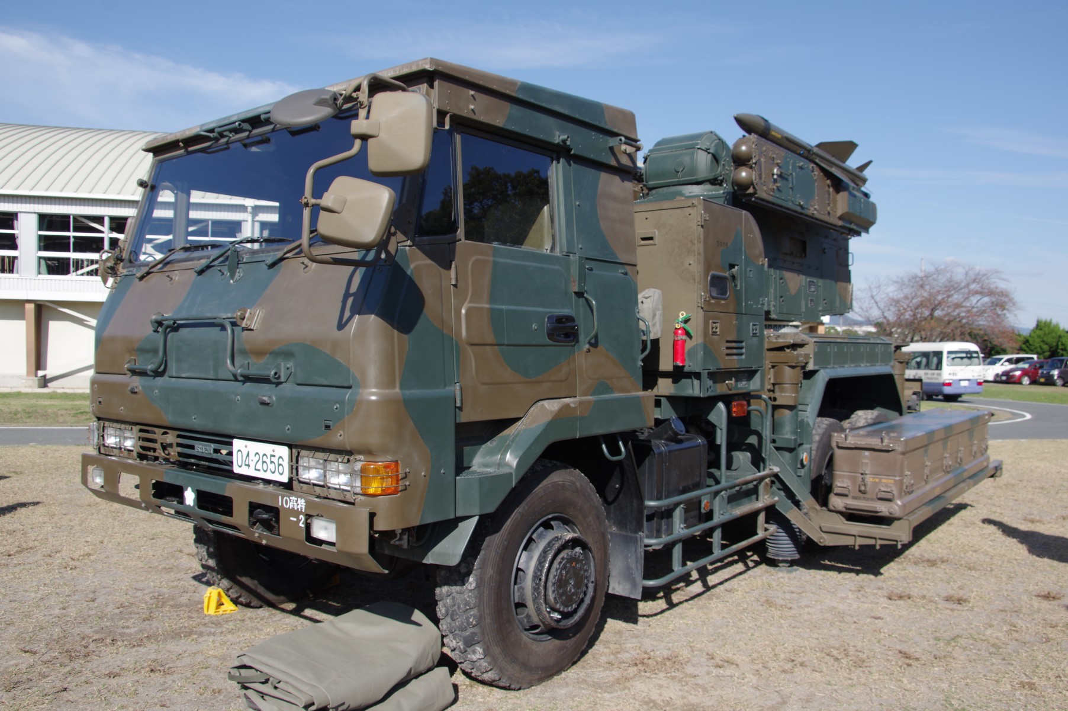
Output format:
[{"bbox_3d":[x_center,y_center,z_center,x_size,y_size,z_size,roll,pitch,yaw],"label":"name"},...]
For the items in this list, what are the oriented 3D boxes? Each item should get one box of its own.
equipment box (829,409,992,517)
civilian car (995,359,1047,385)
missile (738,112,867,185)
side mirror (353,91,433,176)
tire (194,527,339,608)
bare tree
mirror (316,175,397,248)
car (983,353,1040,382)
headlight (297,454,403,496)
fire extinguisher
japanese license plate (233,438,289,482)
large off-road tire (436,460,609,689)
[{"bbox_3d":[3.466,0.871,8.120,0.520,0.530,3.600,1,1,36],"label":"equipment box"},{"bbox_3d":[30.100,1.000,55.000,3.950,1.500,1.700,0,1,-12],"label":"civilian car"},{"bbox_3d":[3.030,-2.280,10.150,2.700,0.460,0.460,8,-5,-44],"label":"missile"},{"bbox_3d":[-0.513,-0.800,3.320,0.265,0.305,0.100,0,1,12],"label":"side mirror"},{"bbox_3d":[-1.600,1.060,5.880,0.300,1.060,1.060,1,1,38],"label":"tire"},{"bbox_3d":[28.500,-2.500,65.000,11.000,8.000,9.500,0,1,23],"label":"bare tree"},{"bbox_3d":[-0.632,-0.502,3.240,0.225,0.235,0.100,12,0,8],"label":"mirror"},{"bbox_3d":[29.900,0.830,58.500,4.600,1.680,1.760,0,1,-13],"label":"car"},{"bbox_3d":[-0.752,0.483,3.690,0.490,0.150,0.150,1,1,34],"label":"headlight"},{"bbox_3d":[0.920,-0.100,5.720,0.115,0.340,0.100,1,1,34],"label":"fire extinguisher"},{"bbox_3d":[-1.178,0.453,3.970,0.385,0.155,0.020,1,1,39],"label":"japanese license plate"},{"bbox_3d":[-0.027,1.062,4.530,0.300,1.060,1.060,1,1,38],"label":"large off-road tire"}]

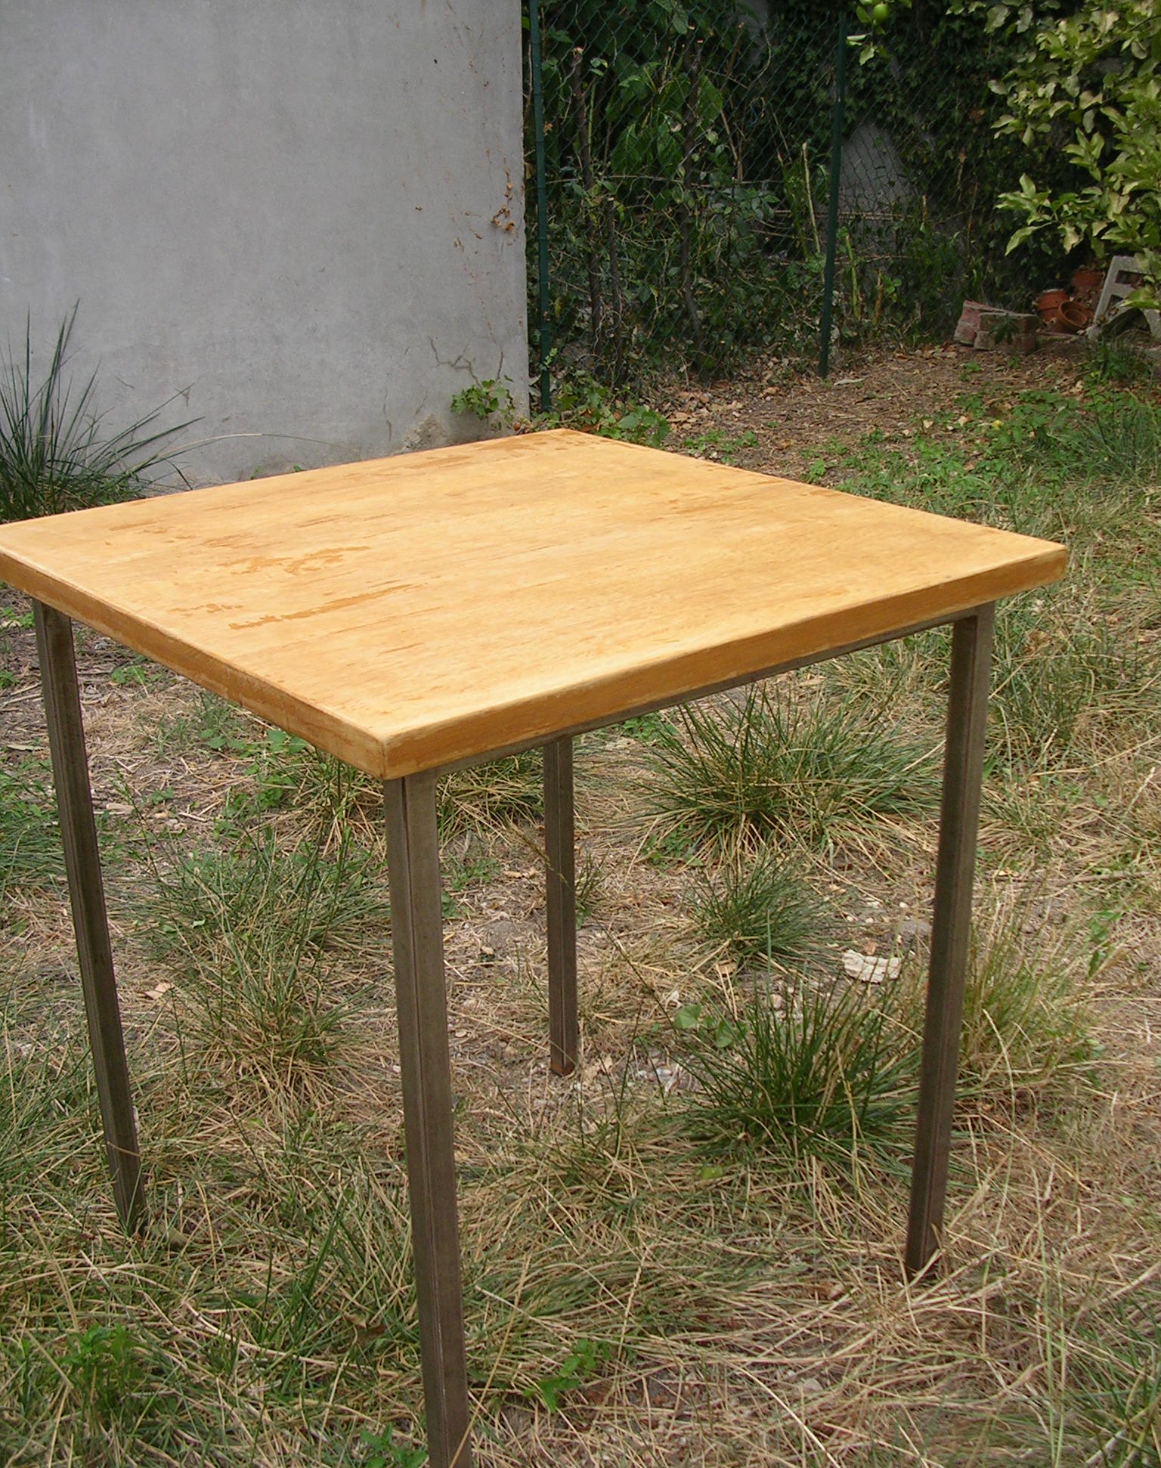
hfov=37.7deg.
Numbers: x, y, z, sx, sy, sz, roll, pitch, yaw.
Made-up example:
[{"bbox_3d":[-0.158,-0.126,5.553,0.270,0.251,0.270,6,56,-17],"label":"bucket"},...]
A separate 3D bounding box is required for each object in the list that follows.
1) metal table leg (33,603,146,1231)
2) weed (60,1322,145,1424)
[{"bbox_3d":[-0.493,0.203,1.727,0.026,0.730,0.026,-17,27,-36],"label":"metal table leg"},{"bbox_3d":[-0.414,0.552,1.474,0.066,0.066,0.060,-8,22,-18],"label":"weed"}]

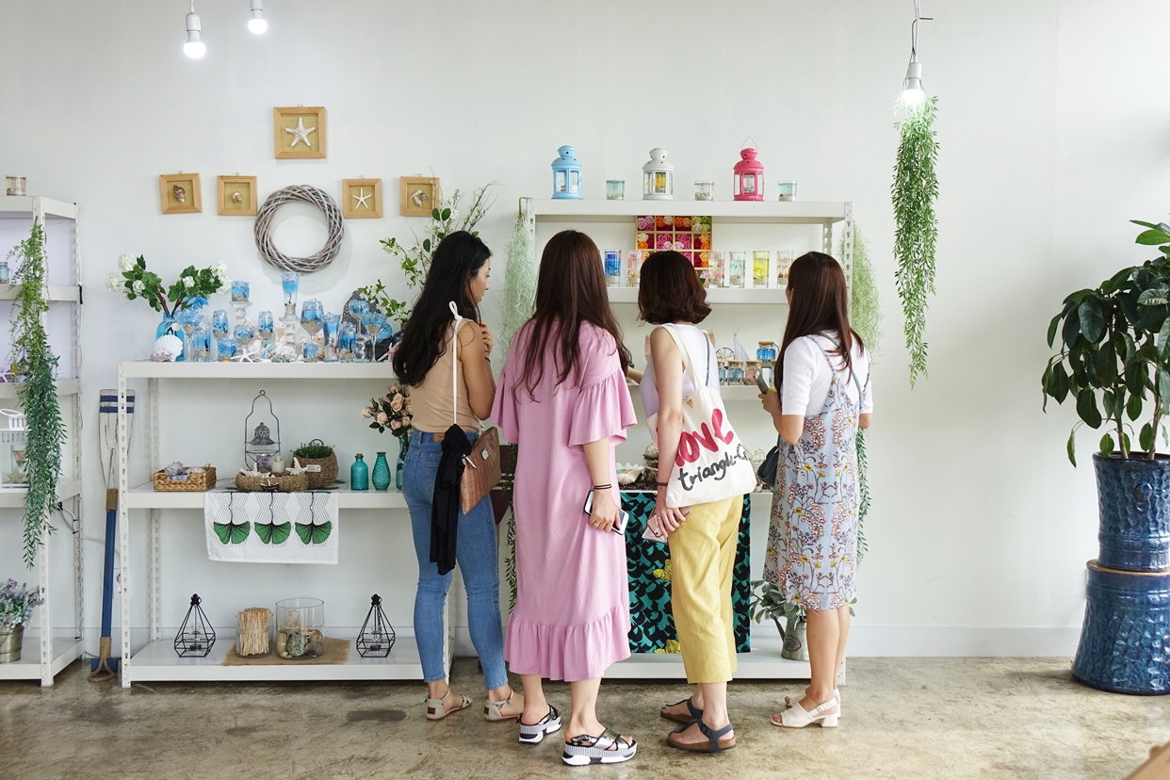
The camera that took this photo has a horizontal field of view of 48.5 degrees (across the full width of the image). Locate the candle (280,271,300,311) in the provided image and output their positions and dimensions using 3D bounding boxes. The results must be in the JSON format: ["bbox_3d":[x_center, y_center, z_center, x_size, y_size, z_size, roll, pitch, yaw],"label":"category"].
[{"bbox_3d":[-1.110,-0.362,4.904,0.072,0.168,0.072,0,3,-2],"label":"candle"}]

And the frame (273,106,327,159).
[{"bbox_3d":[-1.116,-1.008,5.096,0.200,0.200,0.030,0,3,-2],"label":"frame"}]

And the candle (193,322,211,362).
[{"bbox_3d":[-1.424,-0.178,4.837,0.066,0.148,0.066,0,3,-2],"label":"candle"}]

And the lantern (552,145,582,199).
[{"bbox_3d":[-0.068,-0.805,4.848,0.118,0.210,0.118,0,3,-2],"label":"lantern"}]

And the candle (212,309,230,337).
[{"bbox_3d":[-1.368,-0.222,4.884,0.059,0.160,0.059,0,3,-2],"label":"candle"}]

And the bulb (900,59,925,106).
[{"bbox_3d":[1.071,-0.996,4.236,0.066,0.140,0.066,0,3,-2],"label":"bulb"}]

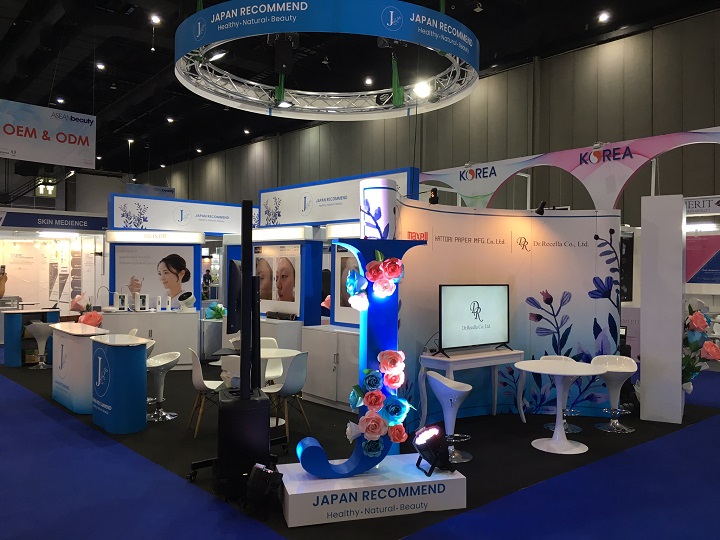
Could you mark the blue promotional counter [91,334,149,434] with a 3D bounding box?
[{"bbox_3d":[-2.522,1.169,6.337,0.500,0.890,1.050,1,-1,-41],"label":"blue promotional counter"}]

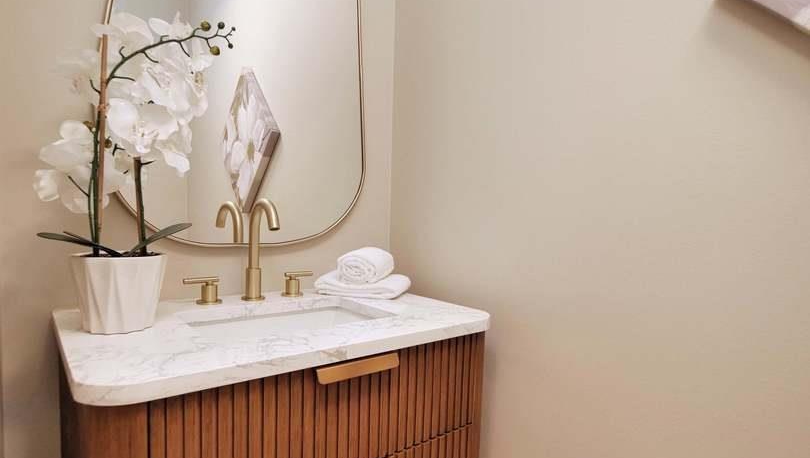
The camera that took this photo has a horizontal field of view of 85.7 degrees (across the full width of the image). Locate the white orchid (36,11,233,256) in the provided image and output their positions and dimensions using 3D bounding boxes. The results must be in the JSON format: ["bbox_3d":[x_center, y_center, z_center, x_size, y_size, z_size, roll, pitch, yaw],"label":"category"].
[{"bbox_3d":[-0.462,-0.172,0.779,0.300,0.440,0.220,1,1,-40],"label":"white orchid"}]

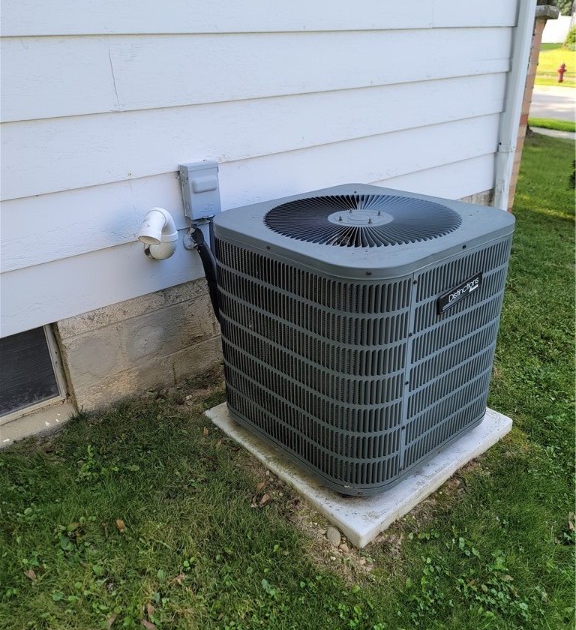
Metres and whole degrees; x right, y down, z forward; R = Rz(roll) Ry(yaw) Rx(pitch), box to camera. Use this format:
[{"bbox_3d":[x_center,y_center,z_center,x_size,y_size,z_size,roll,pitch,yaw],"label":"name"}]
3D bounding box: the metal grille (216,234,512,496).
[{"bbox_3d":[0.232,0.024,1.856,0.735,0.665,0.735,-21,31,-35],"label":"metal grille"}]

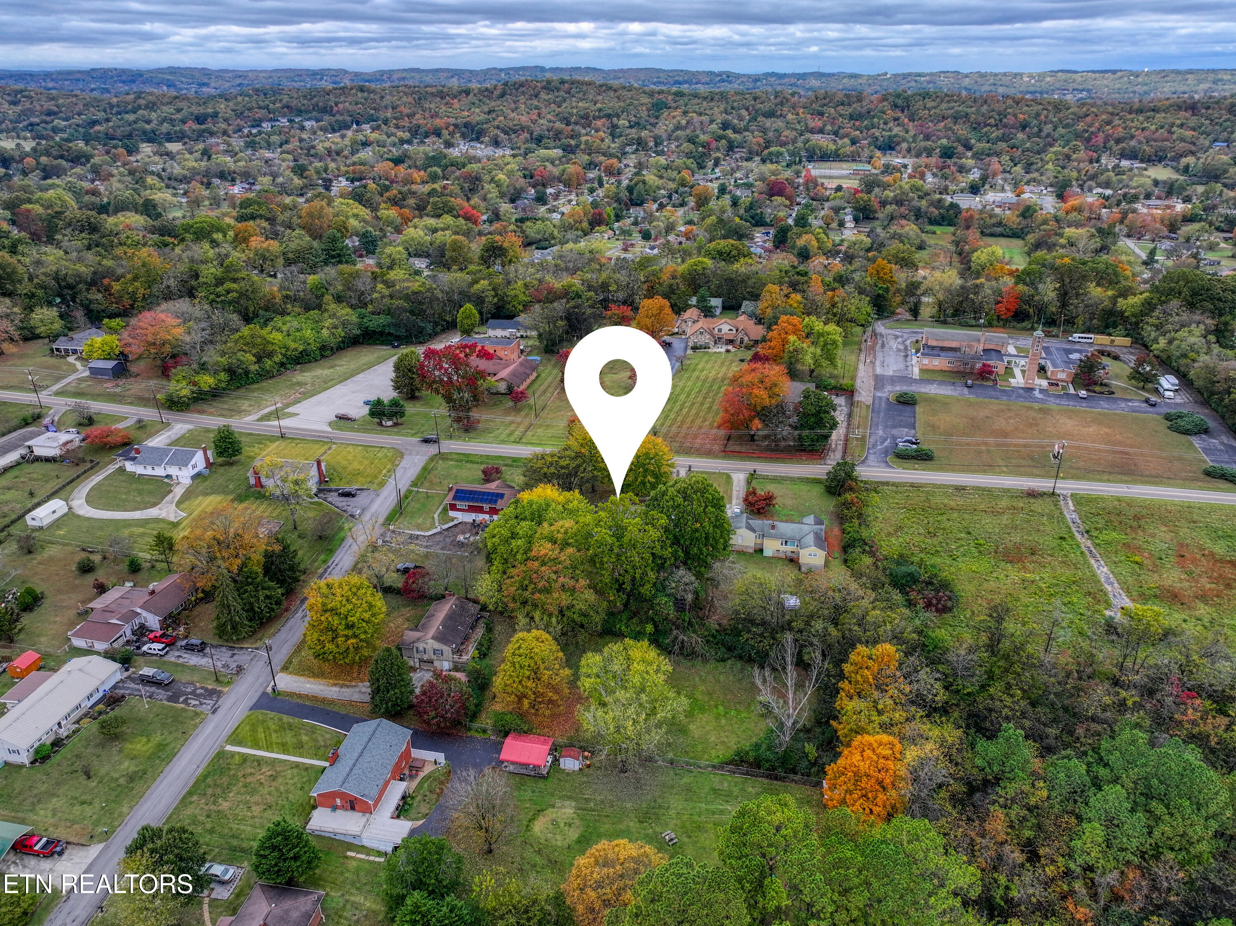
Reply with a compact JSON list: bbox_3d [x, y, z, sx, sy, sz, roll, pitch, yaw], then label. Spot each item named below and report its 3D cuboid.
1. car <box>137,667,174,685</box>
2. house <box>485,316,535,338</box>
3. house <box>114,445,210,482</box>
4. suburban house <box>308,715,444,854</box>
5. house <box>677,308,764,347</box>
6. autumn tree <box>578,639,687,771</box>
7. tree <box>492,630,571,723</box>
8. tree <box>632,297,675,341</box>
[{"bbox_3d":[-74.704,34.525,138.427,5.400,1.800,1.950,5,25,12],"label":"car"},{"bbox_3d":[-39.922,-53.182,333.068,19.752,6.400,12.000,3,25,6],"label":"house"},{"bbox_3d":[-111.420,-0.755,209.577,21.500,6.600,9.600,4,25,9],"label":"house"},{"bbox_3d":[-34.380,45.590,122.550,14.690,6.300,17.870,4,25,8],"label":"suburban house"},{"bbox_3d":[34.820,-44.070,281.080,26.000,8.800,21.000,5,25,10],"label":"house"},{"bbox_3d":[1.592,34.306,118.520,15.000,20.800,15.000,0,25,0],"label":"autumn tree"},{"bbox_3d":[-13.075,32.574,129.489,11.800,14.800,11.800,0,25,0],"label":"tree"},{"bbox_3d":[14.300,-55.015,325.803,15.400,15.800,15.400,0,25,0],"label":"tree"}]

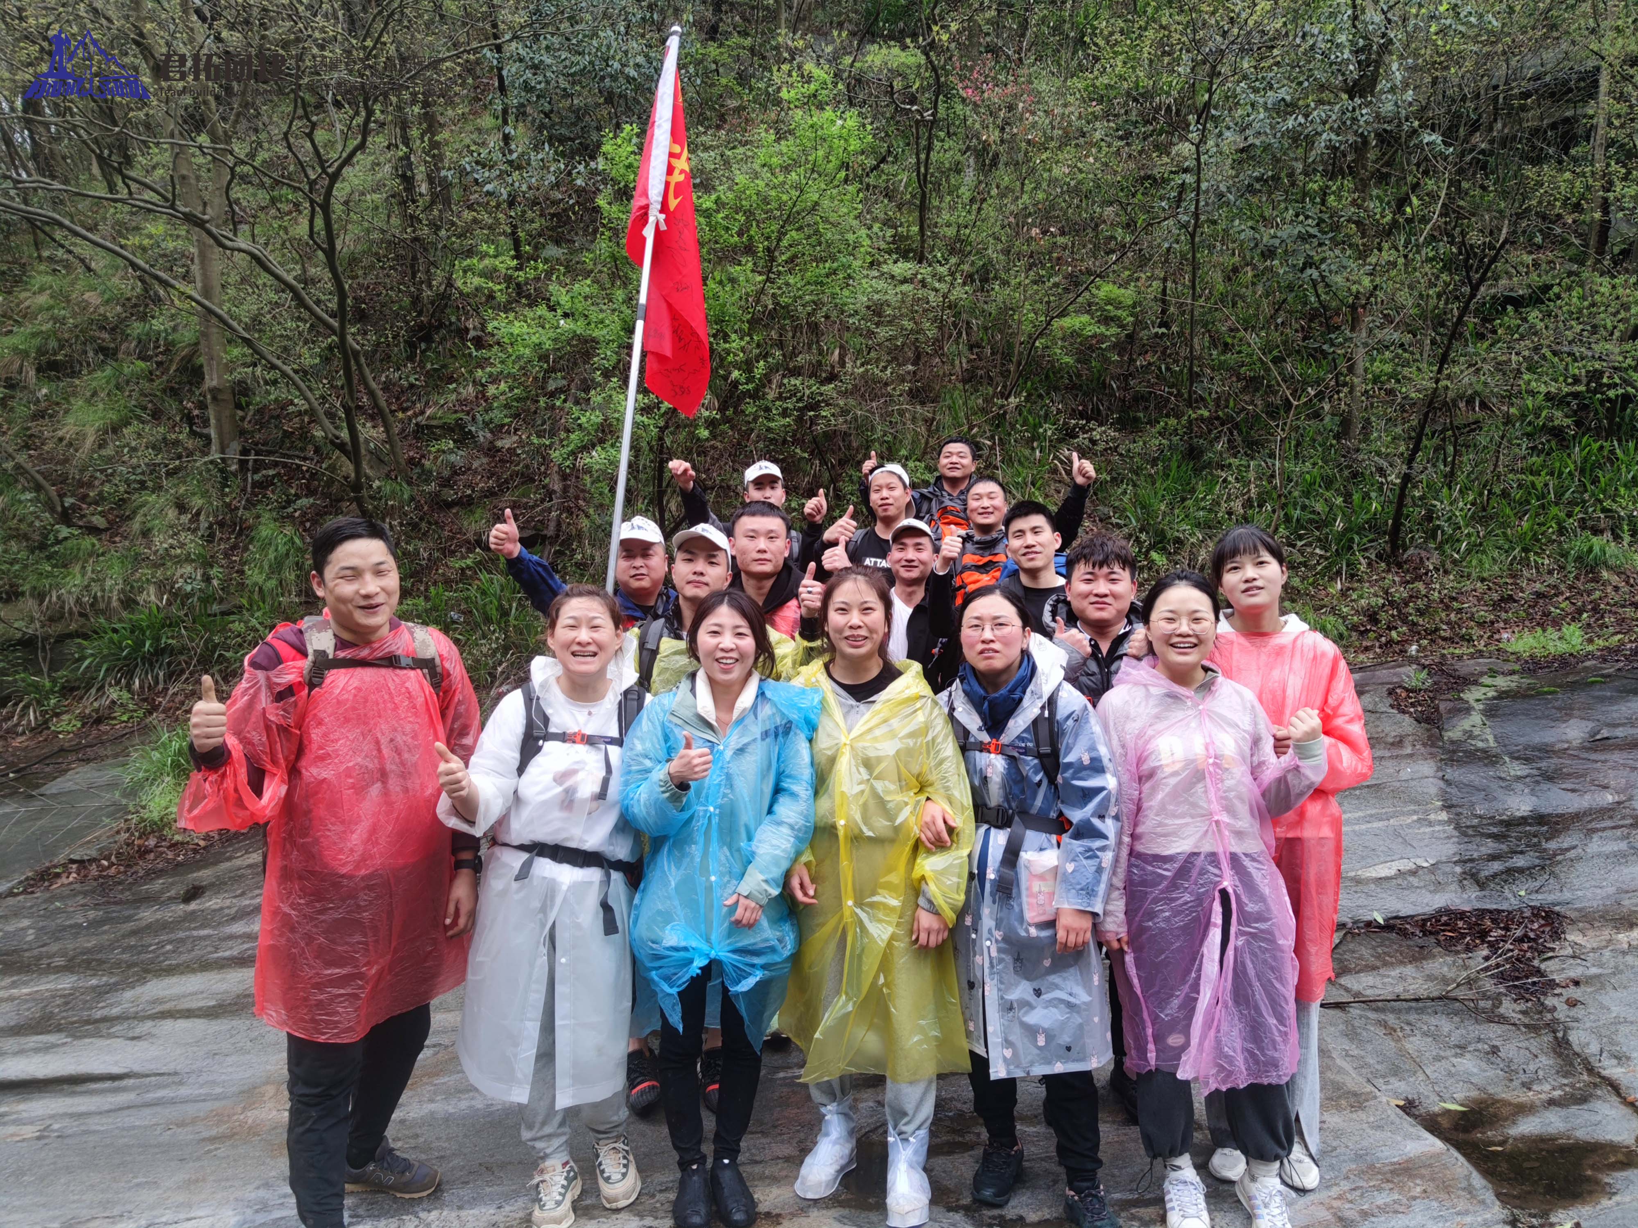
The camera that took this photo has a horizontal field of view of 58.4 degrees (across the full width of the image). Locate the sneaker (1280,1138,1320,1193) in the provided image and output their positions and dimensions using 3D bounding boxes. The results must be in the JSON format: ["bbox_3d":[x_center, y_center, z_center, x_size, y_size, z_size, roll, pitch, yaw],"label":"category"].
[{"bbox_3d":[1.285,1.433,3.930,0.100,0.110,0.250,1,8,10],"label":"sneaker"}]

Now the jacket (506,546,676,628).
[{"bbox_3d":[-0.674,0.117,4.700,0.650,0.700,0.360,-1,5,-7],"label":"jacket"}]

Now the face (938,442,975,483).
[{"bbox_3d":[0.642,-0.708,6.850,0.170,0.195,0.140,1,5,14],"label":"face"}]

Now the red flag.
[{"bbox_3d":[-0.435,-1.080,4.250,0.230,1.030,0.220,5,1,-3],"label":"red flag"}]

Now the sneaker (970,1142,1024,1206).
[{"bbox_3d":[0.468,1.420,3.760,0.100,0.120,0.255,1,2,19],"label":"sneaker"}]

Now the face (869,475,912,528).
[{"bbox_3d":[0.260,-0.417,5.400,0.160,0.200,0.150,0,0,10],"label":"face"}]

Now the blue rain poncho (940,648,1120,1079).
[{"bbox_3d":[0.520,0.605,3.650,0.460,1.030,0.360,0,2,18],"label":"blue rain poncho"}]

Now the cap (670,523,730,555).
[{"bbox_3d":[-0.353,-0.222,4.400,0.175,0.130,0.250,3,2,0],"label":"cap"}]

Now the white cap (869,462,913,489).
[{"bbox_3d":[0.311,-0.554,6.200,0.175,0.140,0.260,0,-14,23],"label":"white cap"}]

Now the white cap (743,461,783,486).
[{"bbox_3d":[-0.236,-0.602,6.300,0.175,0.125,0.250,0,4,-6],"label":"white cap"}]

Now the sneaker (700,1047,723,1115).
[{"bbox_3d":[-0.297,1.420,4.460,0.105,0.120,0.280,0,1,0],"label":"sneaker"}]

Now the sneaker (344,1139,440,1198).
[{"bbox_3d":[-1.085,1.415,3.720,0.280,0.120,0.105,1,2,23],"label":"sneaker"}]

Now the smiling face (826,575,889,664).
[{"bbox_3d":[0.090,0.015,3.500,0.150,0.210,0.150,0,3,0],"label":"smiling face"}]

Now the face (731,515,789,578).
[{"bbox_3d":[-0.182,-0.210,4.580,0.175,0.200,0.140,0,4,-2],"label":"face"}]

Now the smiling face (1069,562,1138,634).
[{"bbox_3d":[0.752,-0.043,3.900,0.180,0.200,0.150,1,5,10],"label":"smiling face"}]

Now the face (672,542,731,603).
[{"bbox_3d":[-0.352,-0.125,4.380,0.165,0.190,0.150,3,3,0],"label":"face"}]

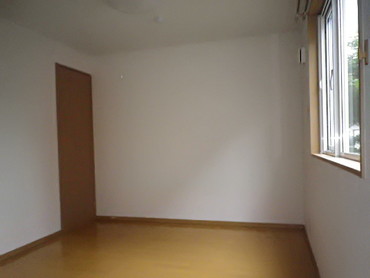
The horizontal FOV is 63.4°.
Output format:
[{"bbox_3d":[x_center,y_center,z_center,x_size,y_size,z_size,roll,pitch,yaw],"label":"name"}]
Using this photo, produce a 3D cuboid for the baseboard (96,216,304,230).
[{"bbox_3d":[0.053,1.063,3.839,2.752,0.062,0.018,-2,0,17],"label":"baseboard"}]

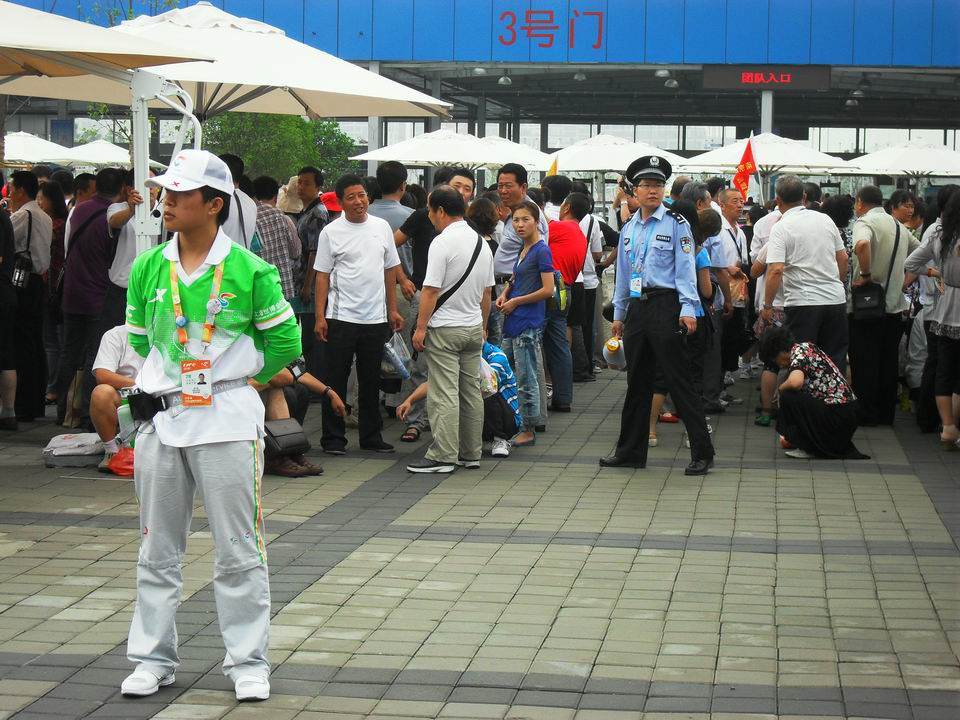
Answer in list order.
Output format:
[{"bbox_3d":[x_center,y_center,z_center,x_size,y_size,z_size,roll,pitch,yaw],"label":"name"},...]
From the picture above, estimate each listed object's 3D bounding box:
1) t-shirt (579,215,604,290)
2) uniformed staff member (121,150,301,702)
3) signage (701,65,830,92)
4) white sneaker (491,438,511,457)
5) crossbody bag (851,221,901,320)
[{"bbox_3d":[0.957,-0.957,19.000,0.280,0.670,0.420,-2,5,-37],"label":"t-shirt"},{"bbox_3d":[-0.873,0.202,6.870,0.550,1.730,0.400,2,5,16],"label":"uniformed staff member"},{"bbox_3d":[8.587,-8.437,64.000,3.800,0.830,0.220,1,4,8],"label":"signage"},{"bbox_3d":[0.132,0.529,13.069,0.105,0.110,0.275,1,4,7],"label":"white sneaker"},{"bbox_3d":[2.806,-0.628,15.150,0.360,0.700,0.270,3,5,20],"label":"crossbody bag"}]

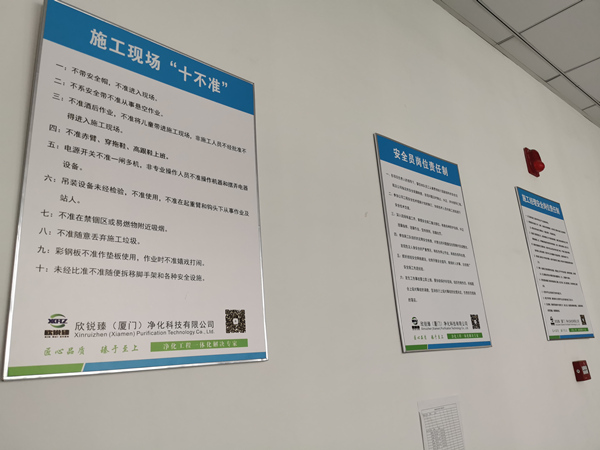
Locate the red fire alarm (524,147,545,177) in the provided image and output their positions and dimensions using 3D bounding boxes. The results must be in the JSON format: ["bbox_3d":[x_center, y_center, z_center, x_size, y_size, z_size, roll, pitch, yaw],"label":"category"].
[{"bbox_3d":[1.206,-0.322,2.381,0.096,0.143,0.060,10,-22,-40],"label":"red fire alarm"}]

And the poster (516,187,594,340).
[{"bbox_3d":[1.221,0.190,2.240,0.502,0.705,0.014,10,-22,-40],"label":"poster"}]

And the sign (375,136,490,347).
[{"bbox_3d":[0.464,0.065,1.599,0.502,0.705,0.014,10,-22,-40],"label":"sign"}]

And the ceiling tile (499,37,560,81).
[{"bbox_3d":[1.309,-0.934,2.647,0.597,0.015,0.094,10,-22,-40],"label":"ceiling tile"}]

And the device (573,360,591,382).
[{"bbox_3d":[1.267,0.654,2.099,0.086,0.086,0.034,10,-22,-40],"label":"device"}]

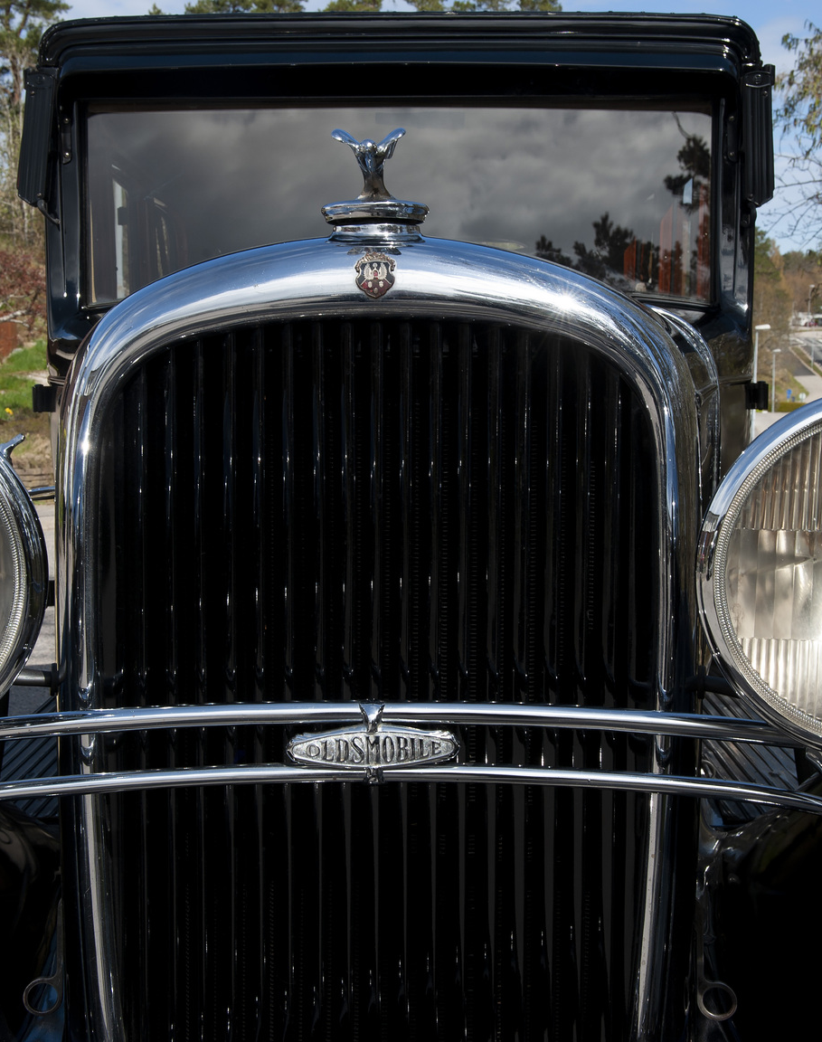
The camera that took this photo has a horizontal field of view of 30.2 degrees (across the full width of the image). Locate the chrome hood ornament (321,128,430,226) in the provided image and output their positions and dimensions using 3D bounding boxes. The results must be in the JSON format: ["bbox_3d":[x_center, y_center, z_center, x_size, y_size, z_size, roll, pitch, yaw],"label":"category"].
[{"bbox_3d":[-0.031,-0.302,1.340,0.094,0.090,0.092,0,7,0],"label":"chrome hood ornament"}]

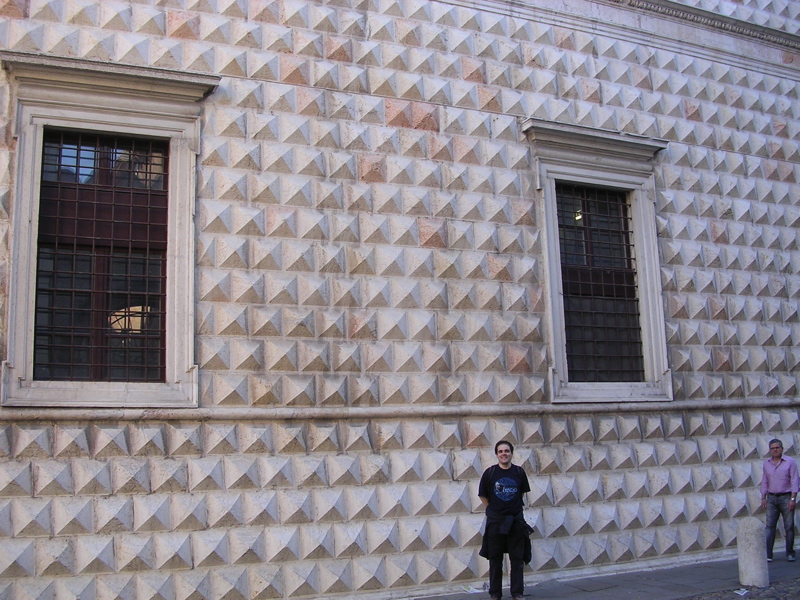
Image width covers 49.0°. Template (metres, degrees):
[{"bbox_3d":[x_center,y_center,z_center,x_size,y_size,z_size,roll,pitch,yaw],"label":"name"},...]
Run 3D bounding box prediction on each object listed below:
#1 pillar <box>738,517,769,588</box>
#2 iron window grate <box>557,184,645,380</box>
[{"bbox_3d":[4.086,2.901,10.150,0.305,0.765,0.305,3,-11,-25],"label":"pillar"},{"bbox_3d":[2.724,-0.215,12.089,1.345,2.710,0.200,3,-11,-25],"label":"iron window grate"}]

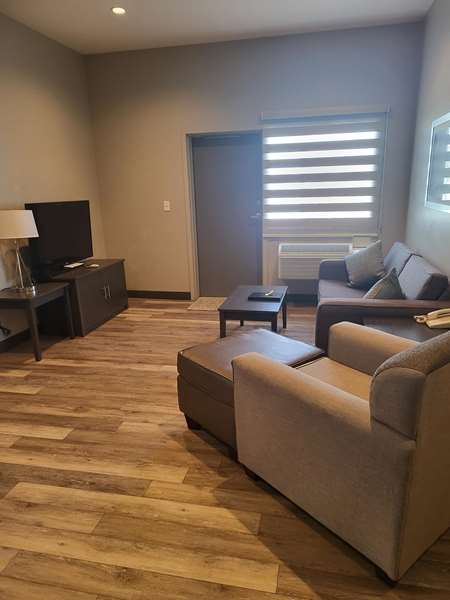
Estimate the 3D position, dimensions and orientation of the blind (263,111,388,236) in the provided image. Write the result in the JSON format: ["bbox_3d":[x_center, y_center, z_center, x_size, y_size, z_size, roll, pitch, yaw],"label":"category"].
[{"bbox_3d":[1.081,-1.382,4.661,1.310,1.360,0.080,2,16,13],"label":"blind"}]

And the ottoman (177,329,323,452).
[{"bbox_3d":[0.169,0.559,2.625,0.665,0.490,0.585,-14,20,-36],"label":"ottoman"}]

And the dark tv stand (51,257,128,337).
[{"bbox_3d":[-1.585,-0.053,4.799,0.460,0.600,1.060,2,16,14],"label":"dark tv stand"}]

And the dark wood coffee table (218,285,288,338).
[{"bbox_3d":[0.302,0.195,3.971,0.530,0.450,0.880,2,16,13],"label":"dark wood coffee table"}]

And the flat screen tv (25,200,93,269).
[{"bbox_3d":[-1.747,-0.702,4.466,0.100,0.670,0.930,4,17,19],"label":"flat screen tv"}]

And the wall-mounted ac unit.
[{"bbox_3d":[1.119,-0.447,4.859,0.970,0.400,0.200,2,16,13],"label":"wall-mounted ac unit"}]

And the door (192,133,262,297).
[{"bbox_3d":[0.046,-0.969,5.181,0.850,2.020,0.070,2,16,13],"label":"door"}]

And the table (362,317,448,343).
[{"bbox_3d":[1.218,0.457,2.767,0.560,0.540,0.530,2,16,13],"label":"table"}]

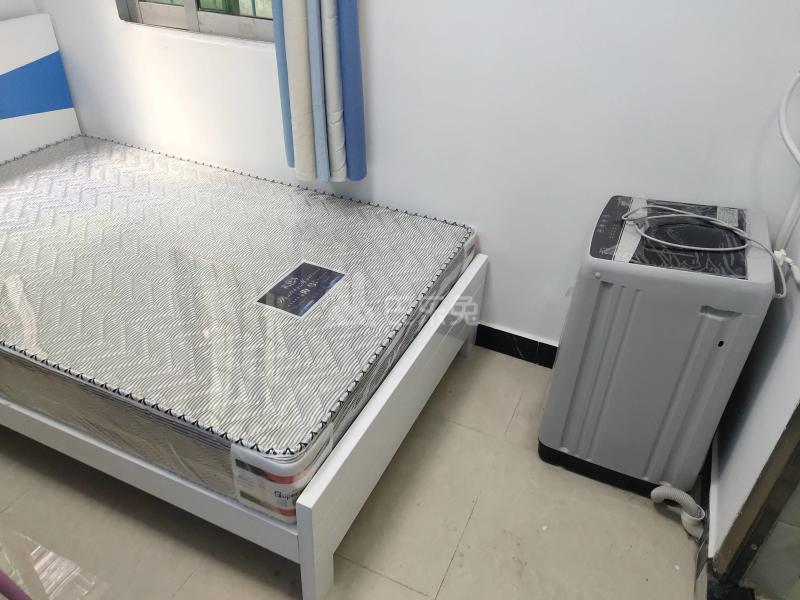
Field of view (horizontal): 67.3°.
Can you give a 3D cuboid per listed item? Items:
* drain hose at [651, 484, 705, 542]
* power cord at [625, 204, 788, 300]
[{"bbox_3d":[0.803,0.603,1.734,0.152,0.092,0.108,16,35,19],"label":"drain hose"},{"bbox_3d":[0.771,-0.144,1.552,0.405,0.105,0.240,16,35,19],"label":"power cord"}]

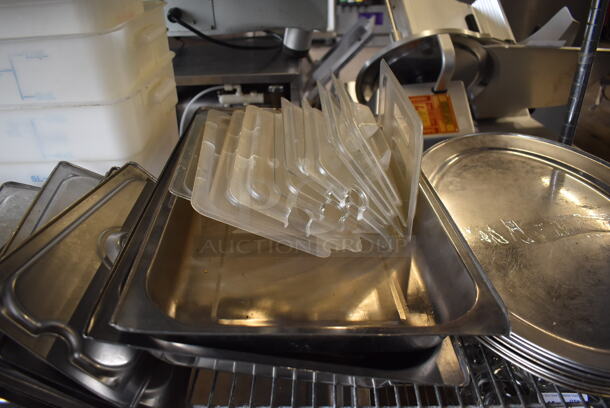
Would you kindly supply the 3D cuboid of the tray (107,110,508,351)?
[{"bbox_3d":[-0.004,-0.004,0.597,0.325,0.065,0.530,2,30,-5],"label":"tray"}]

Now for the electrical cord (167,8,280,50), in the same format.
[{"bbox_3d":[-0.203,-0.443,1.160,0.275,0.095,0.110,-5,24,-11],"label":"electrical cord"}]

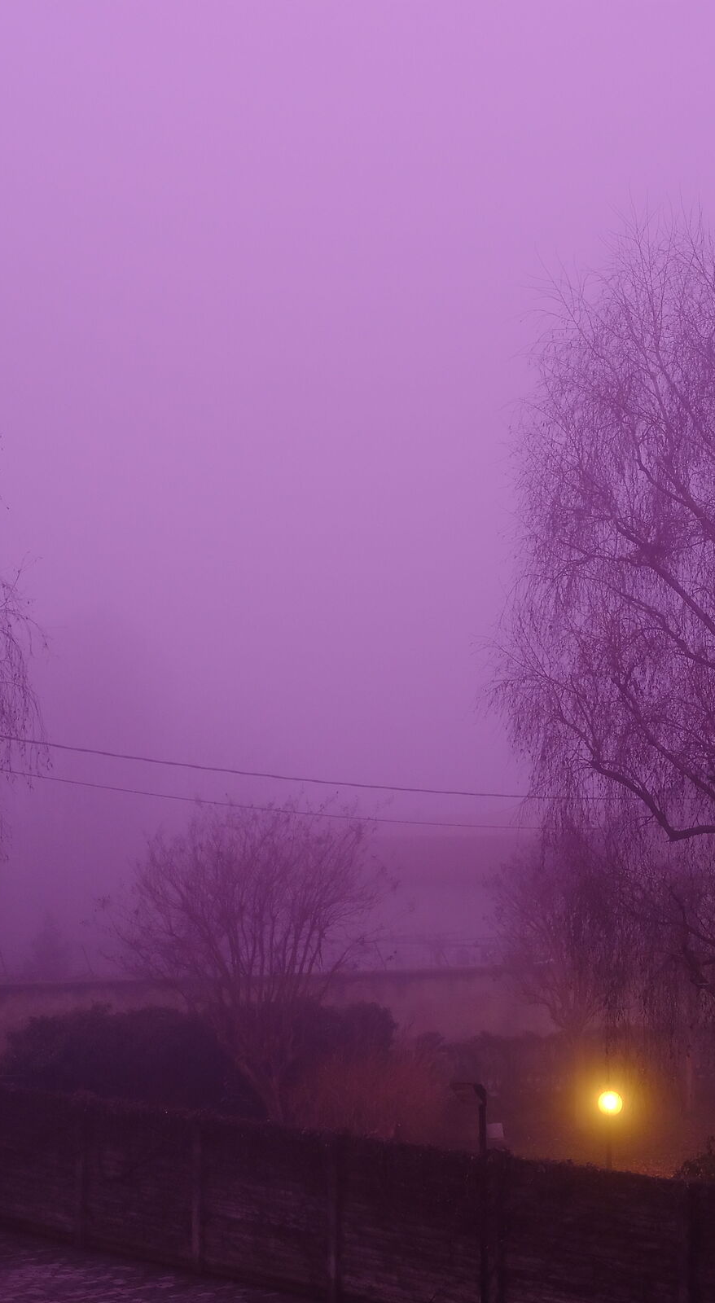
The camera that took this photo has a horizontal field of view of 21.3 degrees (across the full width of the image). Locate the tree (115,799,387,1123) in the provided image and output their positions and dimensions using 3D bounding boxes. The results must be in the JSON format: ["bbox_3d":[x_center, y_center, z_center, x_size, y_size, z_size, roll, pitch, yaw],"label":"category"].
[{"bbox_3d":[-1.679,4.982,30.044,4.299,5.318,4.299,0,-7,0],"label":"tree"}]

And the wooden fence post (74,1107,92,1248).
[{"bbox_3d":[-3.088,5.801,21.218,0.130,1.540,0.130,7,-10,-43],"label":"wooden fence post"}]

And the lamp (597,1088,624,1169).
[{"bbox_3d":[3.447,6.558,25.907,0.280,1.181,0.280,0,-7,0],"label":"lamp"}]

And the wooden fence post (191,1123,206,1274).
[{"bbox_3d":[-1.649,5.616,19.708,0.130,1.540,0.130,7,-10,-43],"label":"wooden fence post"}]

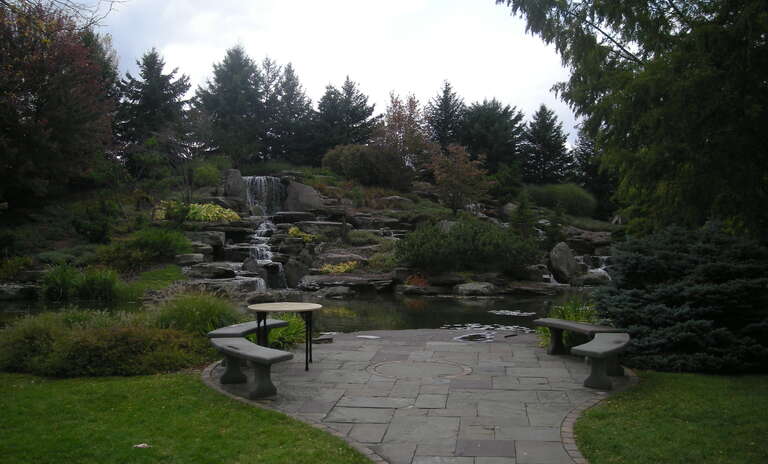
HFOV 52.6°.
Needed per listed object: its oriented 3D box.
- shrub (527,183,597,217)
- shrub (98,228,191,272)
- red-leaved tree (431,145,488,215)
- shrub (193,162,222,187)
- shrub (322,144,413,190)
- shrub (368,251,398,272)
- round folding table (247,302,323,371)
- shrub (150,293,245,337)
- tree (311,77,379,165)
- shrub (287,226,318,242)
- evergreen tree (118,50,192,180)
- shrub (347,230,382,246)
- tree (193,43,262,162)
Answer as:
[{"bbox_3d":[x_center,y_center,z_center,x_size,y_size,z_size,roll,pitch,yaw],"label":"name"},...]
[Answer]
[{"bbox_3d":[7.772,-1.423,34.000,3.065,1.489,2.500,0,0,0],"label":"shrub"},{"bbox_3d":[-6.477,0.500,21.000,2.490,1.190,1.900,0,1,0],"label":"shrub"},{"bbox_3d":[3.111,-2.164,32.000,2.390,2.885,2.300,0,0,0],"label":"red-leaved tree"},{"bbox_3d":[-8.001,-2.592,35.000,1.260,1.080,1.200,0,0,0],"label":"shrub"},{"bbox_3d":[-0.765,-2.990,36.000,4.173,2.133,3.200,0,0,0],"label":"shrub"},{"bbox_3d":[-0.047,0.899,24.500,1.010,0.631,0.900,0,0,0],"label":"shrub"},{"bbox_3d":[-1.196,1.267,9.430,0.920,0.740,0.920,0,0,0],"label":"round folding table"},{"bbox_3d":[-2.690,1.255,11.200,1.360,0.760,1.200,0,0,0],"label":"shrub"},{"bbox_3d":[-1.825,-4.981,35.000,3.160,4.060,3.160,0,1,0],"label":"tree"},{"bbox_3d":[-2.372,0.073,22.600,0.810,0.470,0.650,0,1,0],"label":"shrub"},{"bbox_3d":[-12.467,-6.355,42.000,4.003,7.140,3.900,0,0,0],"label":"evergreen tree"},{"bbox_3d":[-0.665,0.230,26.500,1.220,0.530,1.000,0,0,0],"label":"shrub"},{"bbox_3d":[-8.711,-7.087,43.500,3.809,6.835,3.800,0,0,0],"label":"tree"}]

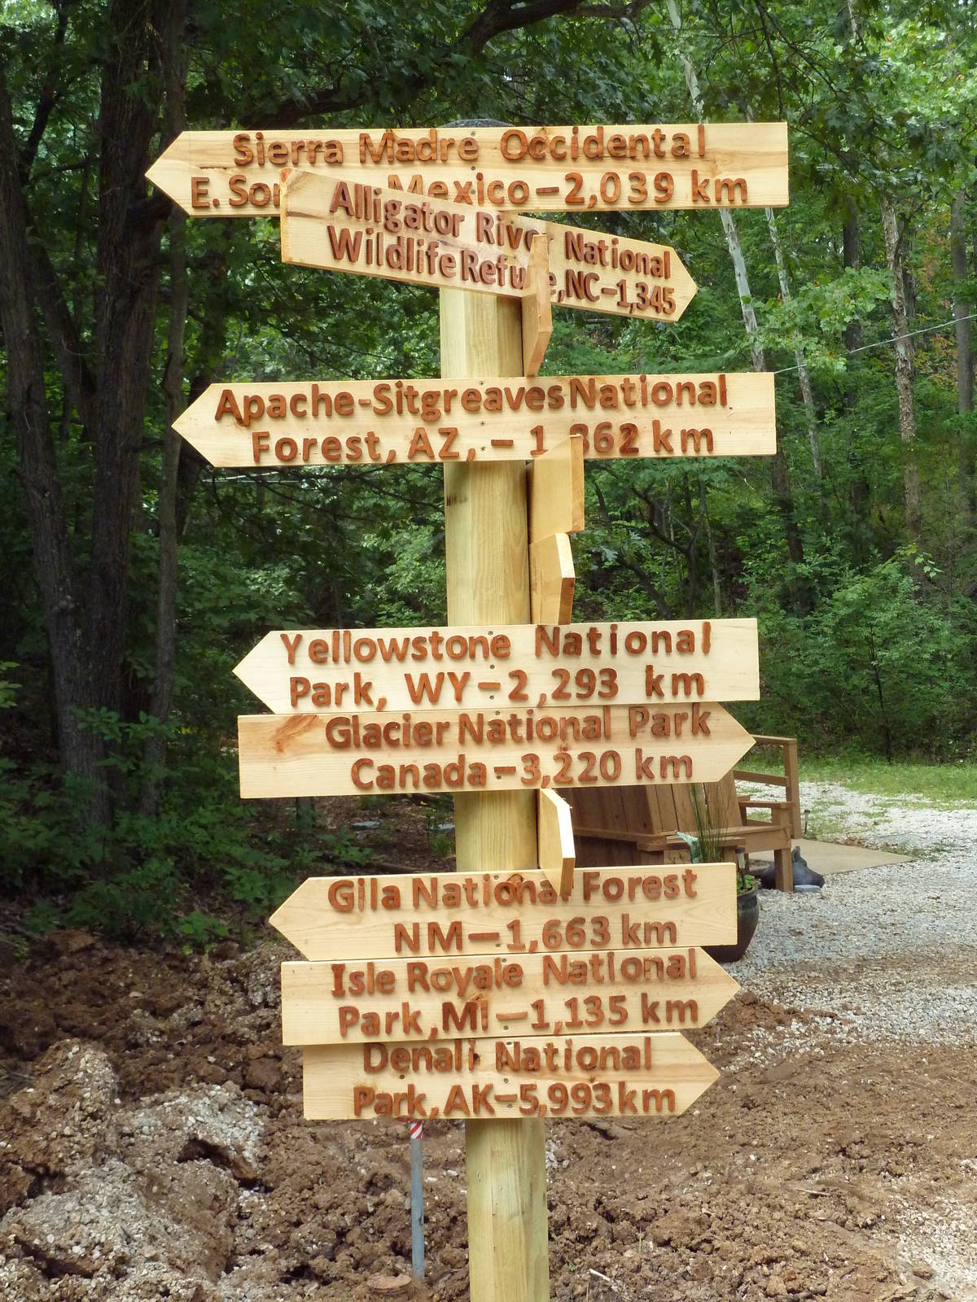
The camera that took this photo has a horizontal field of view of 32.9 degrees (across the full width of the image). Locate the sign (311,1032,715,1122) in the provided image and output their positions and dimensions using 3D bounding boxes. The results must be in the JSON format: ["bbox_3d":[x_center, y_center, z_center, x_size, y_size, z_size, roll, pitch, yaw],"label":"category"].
[{"bbox_3d":[0.044,0.739,2.870,0.722,0.140,0.028,0,2,-3],"label":"sign"}]

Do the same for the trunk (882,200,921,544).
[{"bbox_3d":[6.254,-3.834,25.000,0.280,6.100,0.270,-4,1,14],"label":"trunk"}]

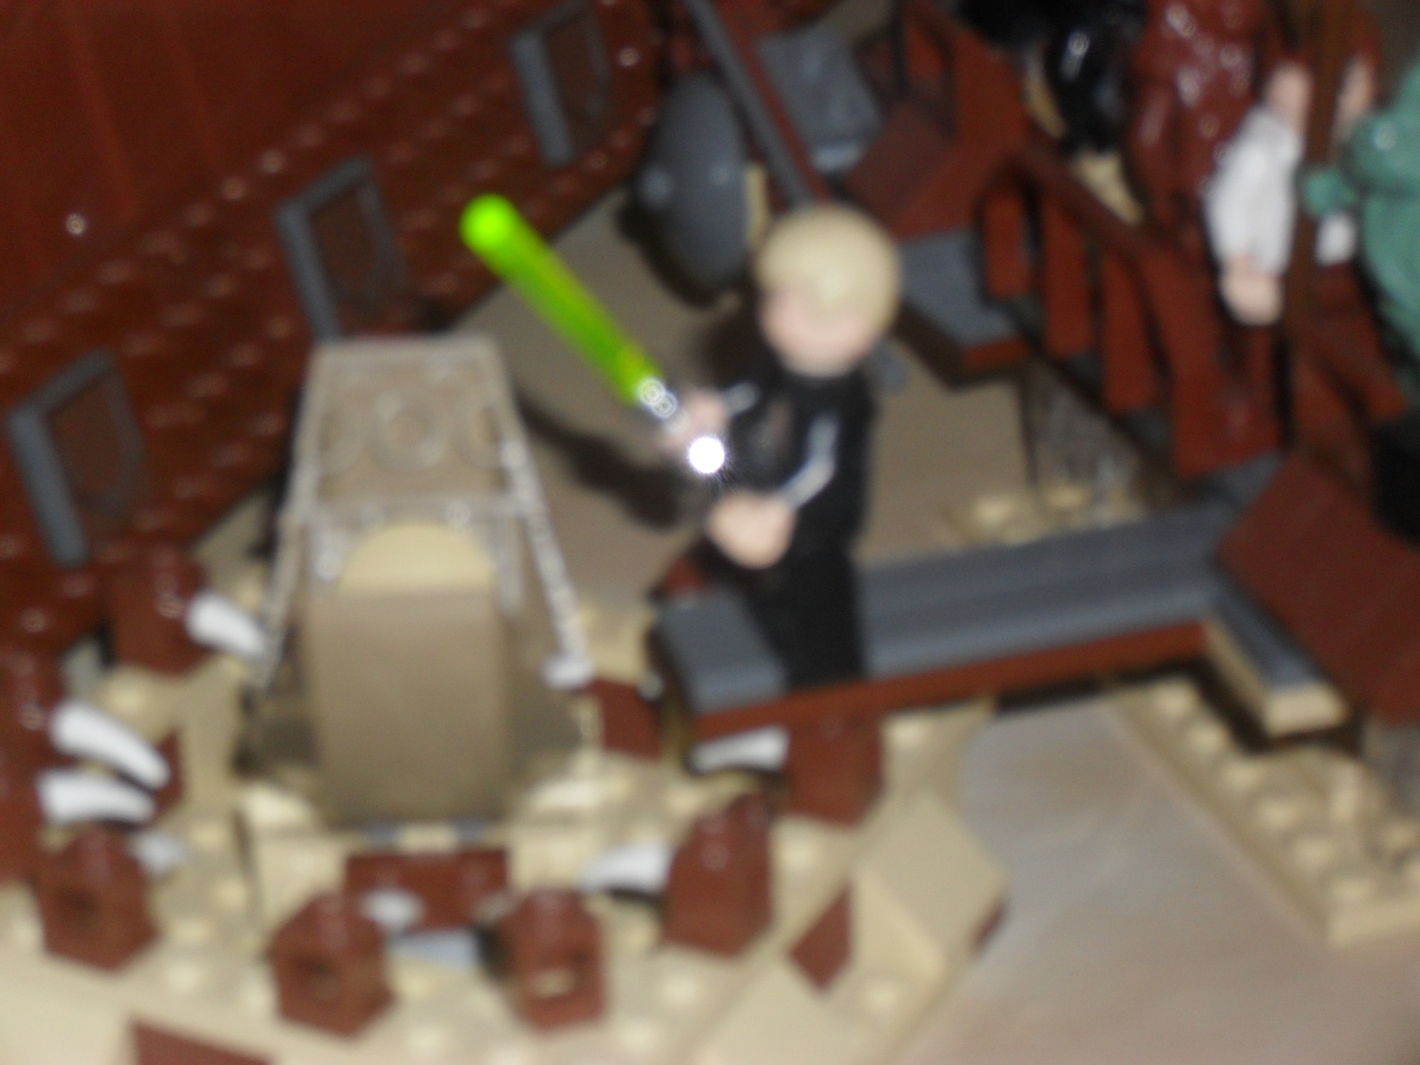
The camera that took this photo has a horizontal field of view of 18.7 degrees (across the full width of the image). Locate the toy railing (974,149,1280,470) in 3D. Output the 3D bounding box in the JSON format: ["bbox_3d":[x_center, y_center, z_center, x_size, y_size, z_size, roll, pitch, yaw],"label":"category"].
[{"bbox_3d":[0.041,-0.025,0.430,0.009,0.019,0.048,-11,28,-15],"label":"toy railing"}]

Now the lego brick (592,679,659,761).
[{"bbox_3d":[-0.006,0.017,0.441,0.008,0.009,0.007,12,31,28],"label":"lego brick"}]

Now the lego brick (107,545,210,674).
[{"bbox_3d":[-0.059,0.008,0.470,0.008,0.011,0.008,12,31,28],"label":"lego brick"}]

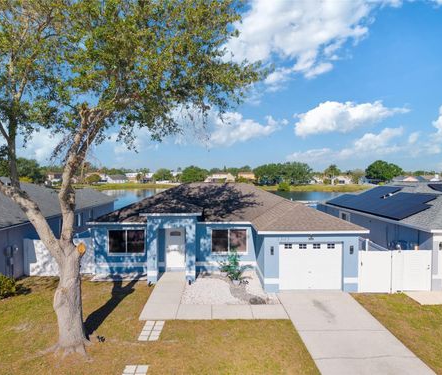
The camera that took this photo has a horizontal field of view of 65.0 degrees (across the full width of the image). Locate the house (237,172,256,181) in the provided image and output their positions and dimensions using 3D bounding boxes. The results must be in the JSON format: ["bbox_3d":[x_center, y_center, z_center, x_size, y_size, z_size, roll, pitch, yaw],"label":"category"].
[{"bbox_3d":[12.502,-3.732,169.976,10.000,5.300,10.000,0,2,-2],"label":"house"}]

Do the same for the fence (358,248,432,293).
[{"bbox_3d":[7.657,3.700,15.160,3.280,1.840,0.120,0,2,-2],"label":"fence"}]

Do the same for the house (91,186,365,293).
[{"bbox_3d":[-0.279,2.069,20.426,12.750,4.600,12.000,0,2,-2],"label":"house"}]

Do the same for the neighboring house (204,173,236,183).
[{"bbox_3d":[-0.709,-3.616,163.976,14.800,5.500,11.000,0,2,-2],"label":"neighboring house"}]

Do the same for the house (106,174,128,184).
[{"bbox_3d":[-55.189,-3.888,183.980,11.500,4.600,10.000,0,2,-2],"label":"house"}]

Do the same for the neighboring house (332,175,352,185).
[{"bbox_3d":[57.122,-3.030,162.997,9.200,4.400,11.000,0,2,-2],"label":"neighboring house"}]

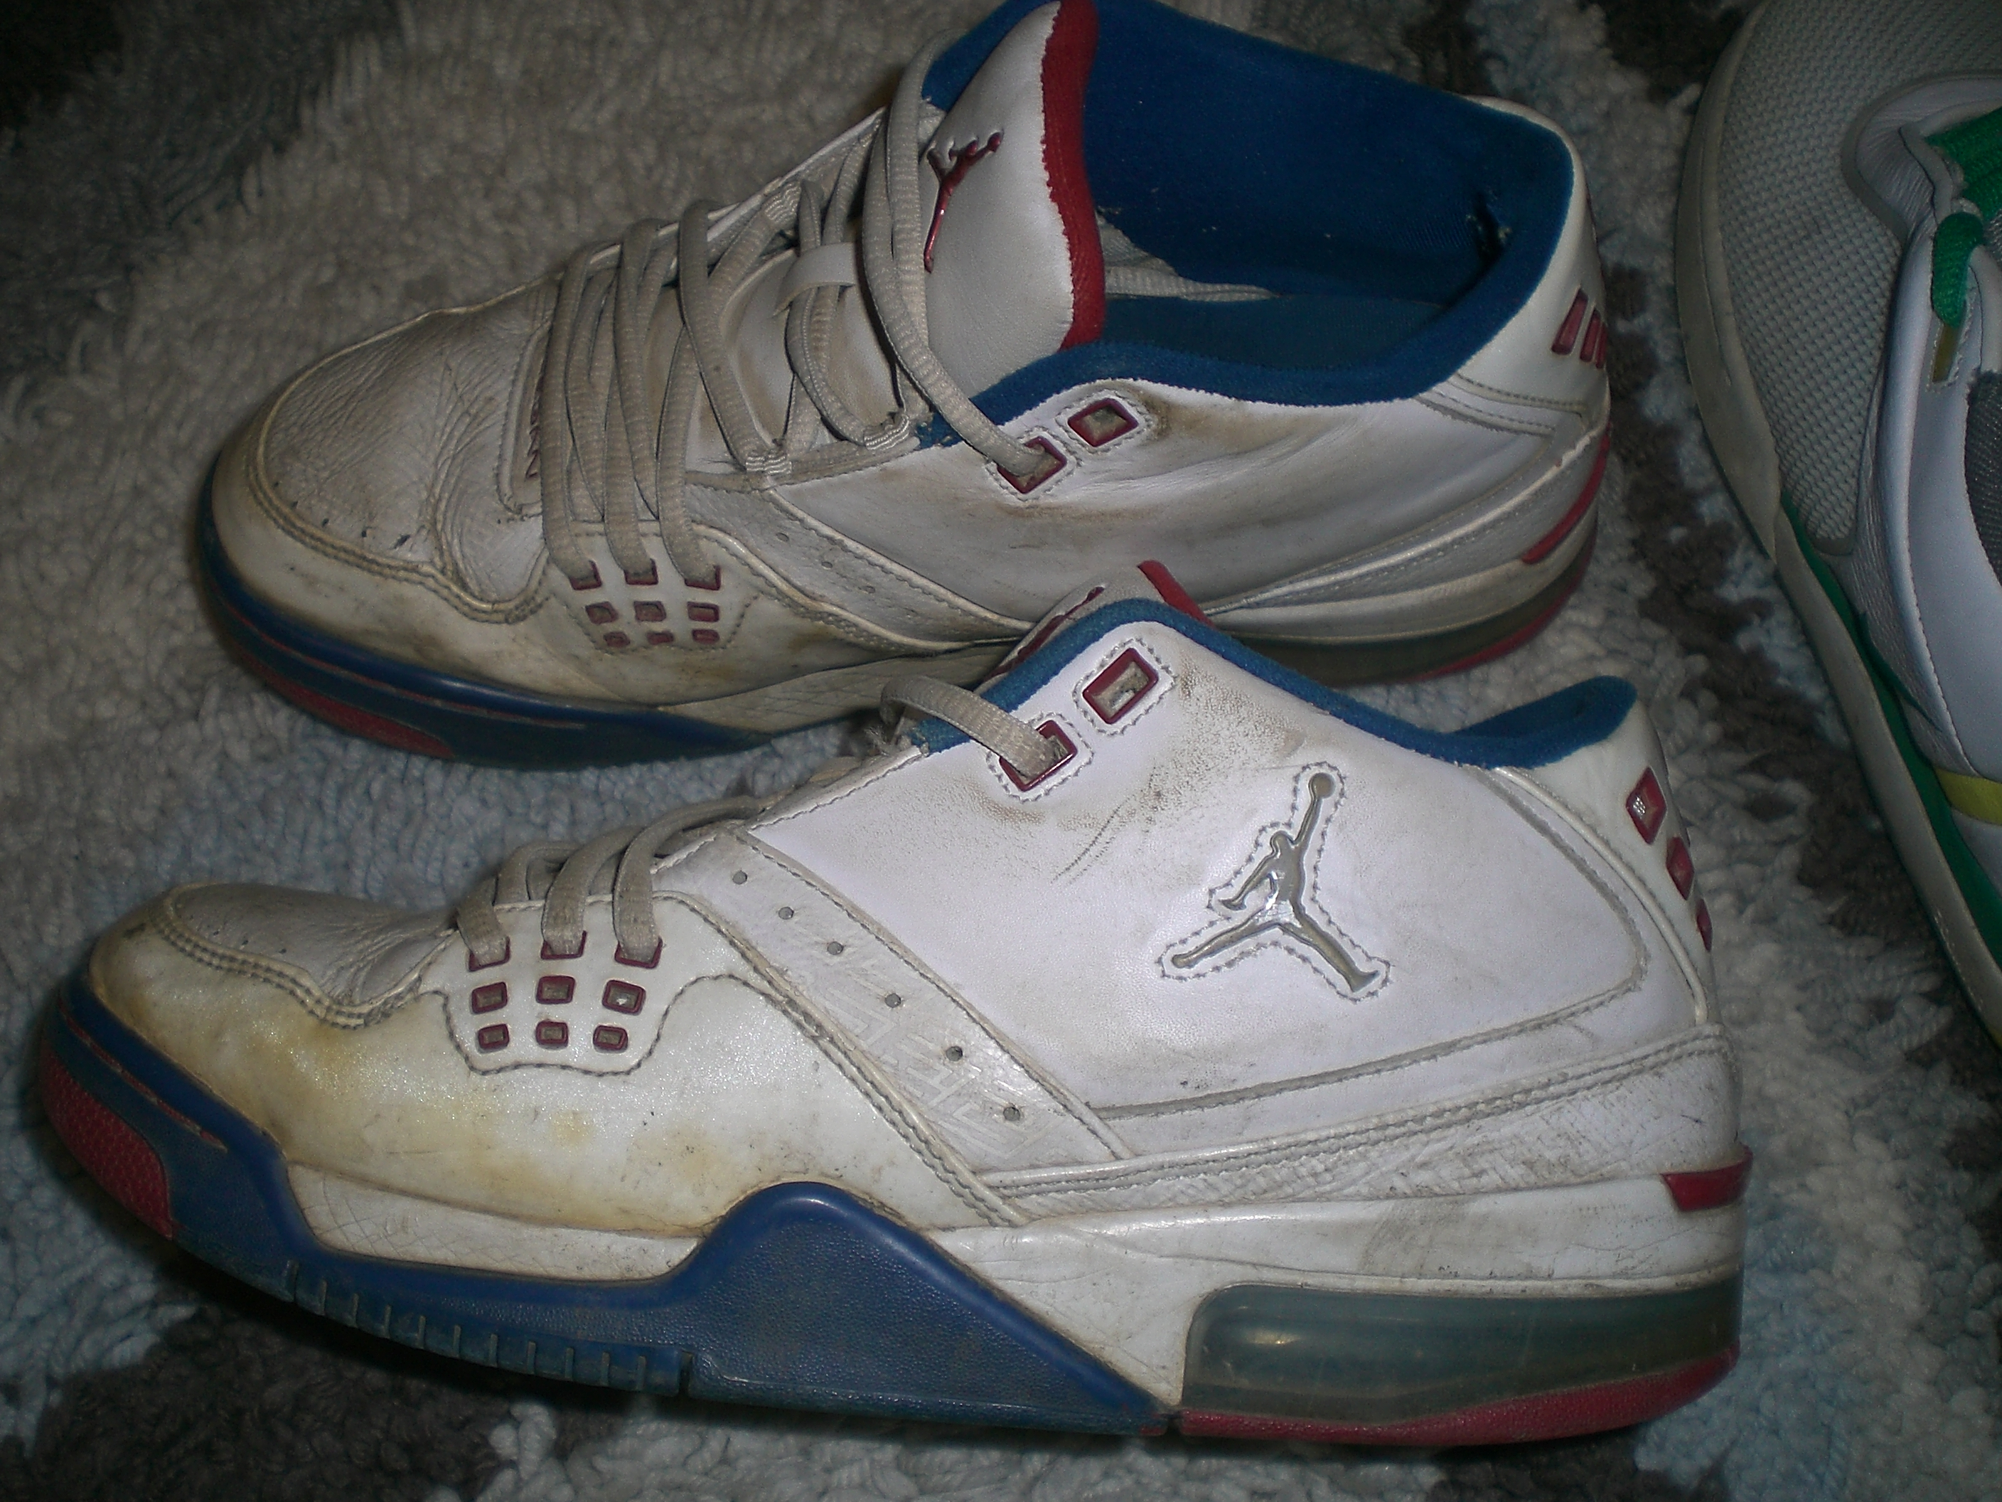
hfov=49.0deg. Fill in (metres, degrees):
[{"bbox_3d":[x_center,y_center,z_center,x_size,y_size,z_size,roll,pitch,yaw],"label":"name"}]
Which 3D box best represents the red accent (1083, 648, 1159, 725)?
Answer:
[{"bbox_3d":[0.020,-0.011,0.370,0.011,0.004,0.007,-41,70,0],"label":"red accent"}]

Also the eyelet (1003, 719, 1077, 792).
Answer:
[{"bbox_3d":[0.006,0.001,0.370,0.011,0.004,0.007,-36,72,2],"label":"eyelet"}]

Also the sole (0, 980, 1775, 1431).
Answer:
[{"bbox_3d":[-0.025,0.076,0.408,0.308,0.107,0.065,1,89,10],"label":"sole"}]

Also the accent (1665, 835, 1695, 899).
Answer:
[{"bbox_3d":[0.115,0.020,0.372,0.007,0.003,0.010,60,35,-11],"label":"accent"}]

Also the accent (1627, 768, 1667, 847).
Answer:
[{"bbox_3d":[0.108,0.009,0.369,0.008,0.003,0.012,60,41,-15],"label":"accent"}]

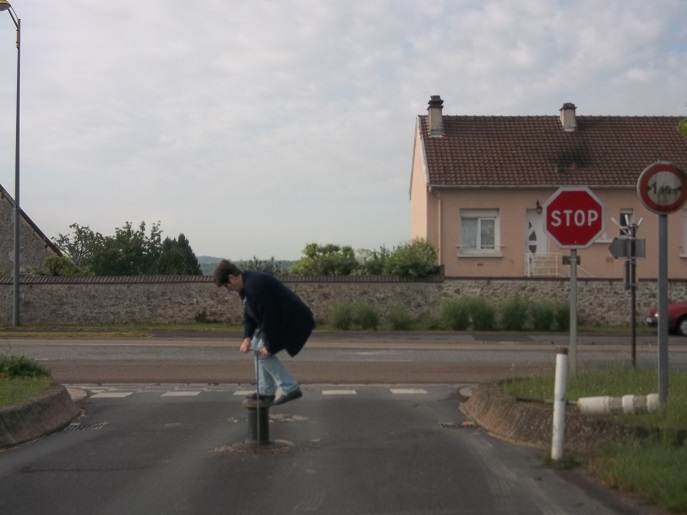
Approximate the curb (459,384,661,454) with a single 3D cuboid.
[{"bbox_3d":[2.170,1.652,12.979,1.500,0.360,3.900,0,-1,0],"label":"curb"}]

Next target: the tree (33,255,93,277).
[{"bbox_3d":[-9.054,0.826,38.992,1.900,1.900,1.800,0,-1,0],"label":"tree"}]

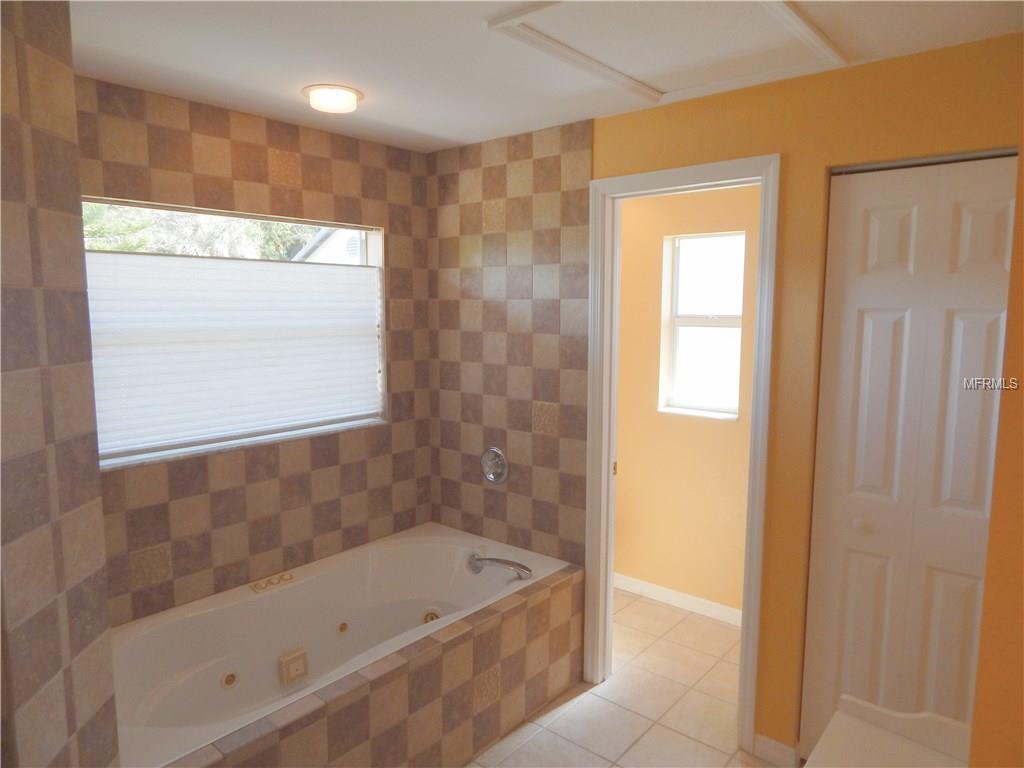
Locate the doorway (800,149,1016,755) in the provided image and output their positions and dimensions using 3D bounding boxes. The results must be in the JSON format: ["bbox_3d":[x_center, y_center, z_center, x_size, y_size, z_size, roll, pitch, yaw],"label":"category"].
[{"bbox_3d":[1.262,0.372,2.049,0.573,2.083,0.100,6,9,40],"label":"doorway"}]

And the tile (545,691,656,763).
[{"bbox_3d":[0.360,1.363,2.590,0.301,0.010,0.313,6,9,40],"label":"tile"}]

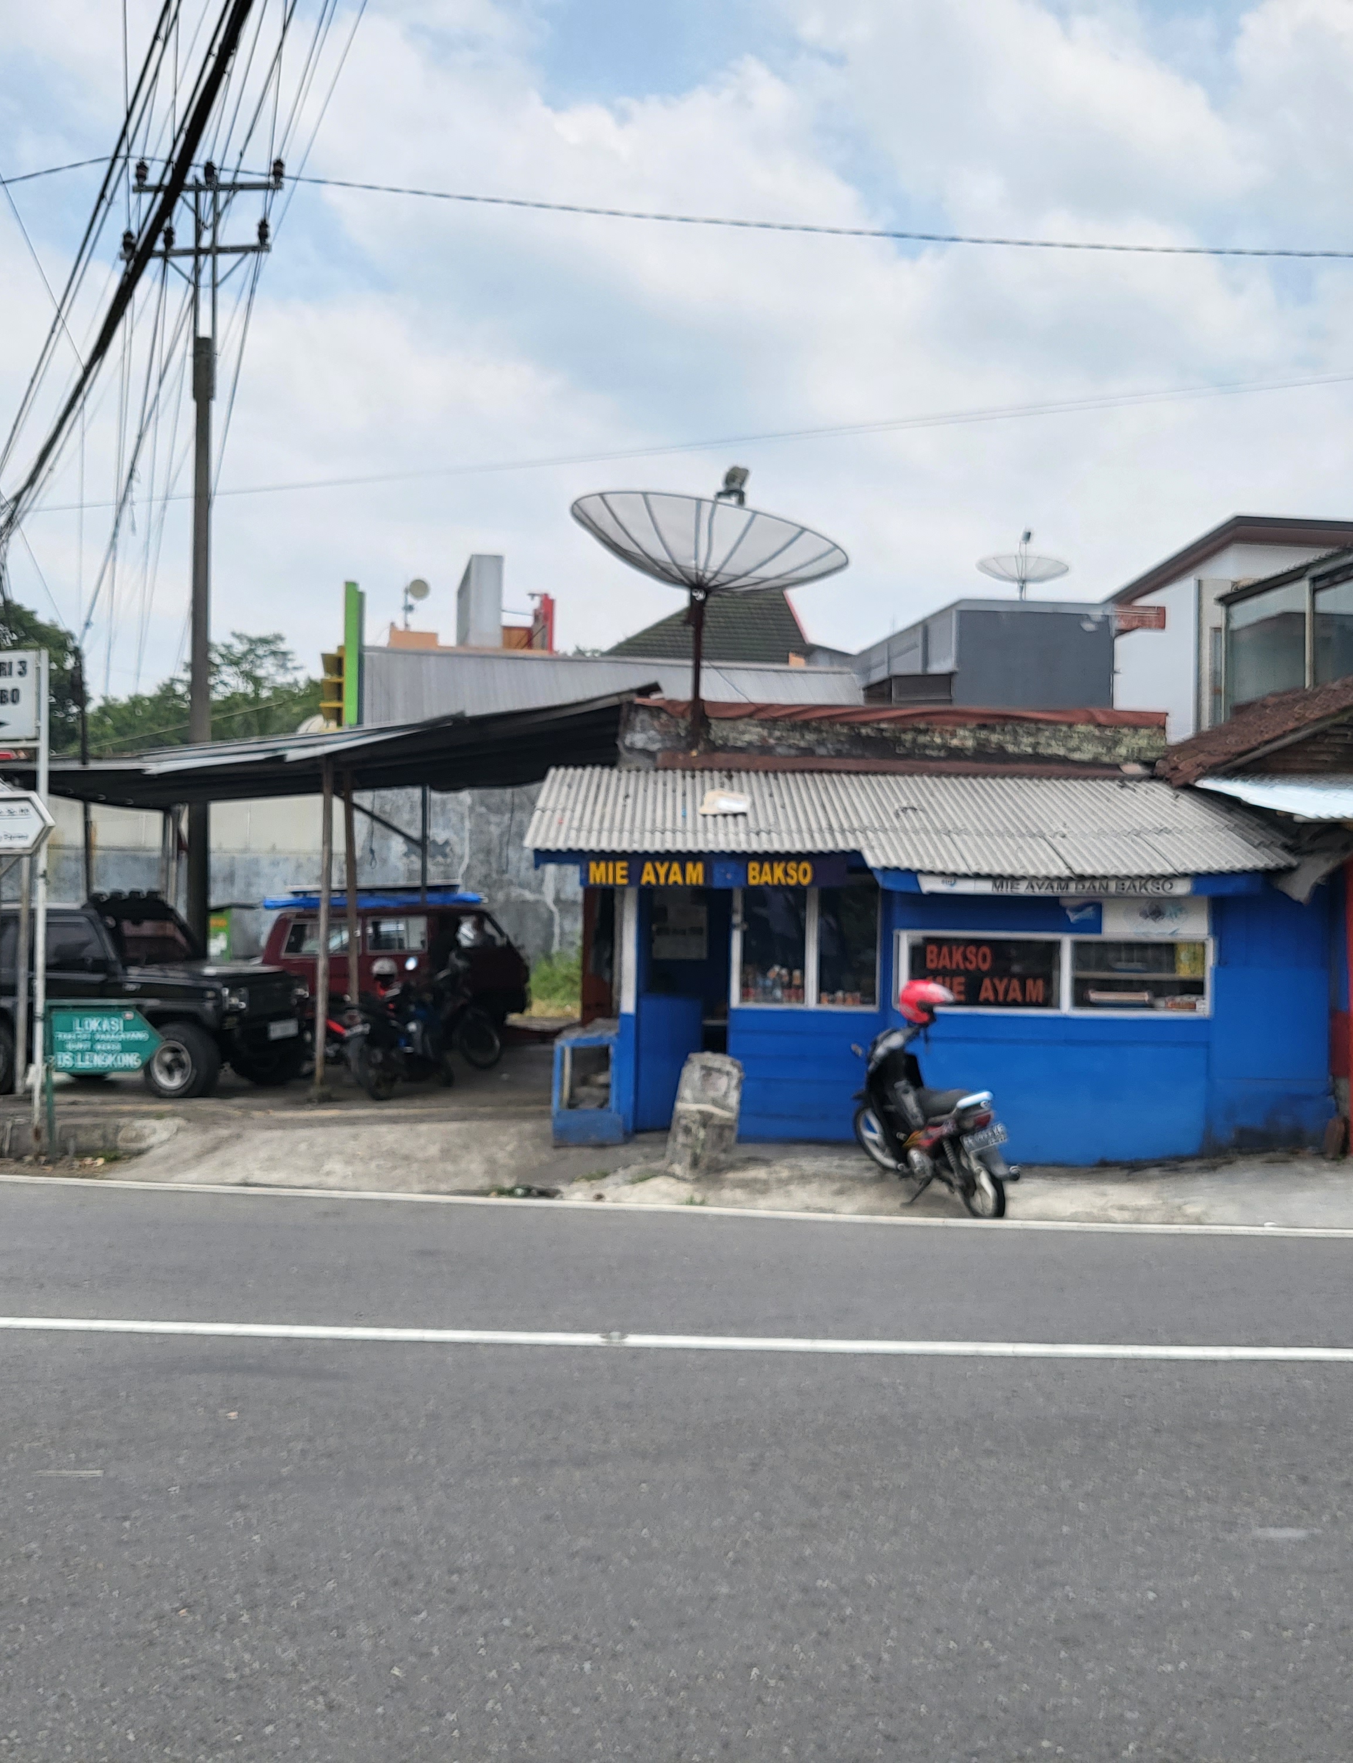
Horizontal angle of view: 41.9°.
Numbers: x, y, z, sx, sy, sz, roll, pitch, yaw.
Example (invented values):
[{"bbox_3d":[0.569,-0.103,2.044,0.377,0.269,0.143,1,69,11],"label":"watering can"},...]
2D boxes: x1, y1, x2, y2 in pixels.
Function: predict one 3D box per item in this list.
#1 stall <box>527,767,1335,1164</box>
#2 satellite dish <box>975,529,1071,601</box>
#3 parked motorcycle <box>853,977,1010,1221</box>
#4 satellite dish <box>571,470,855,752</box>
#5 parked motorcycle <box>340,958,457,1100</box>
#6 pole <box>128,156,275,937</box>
[{"bbox_3d":[1.778,0.506,13.388,5.650,2.950,3.100,0,-1,-3],"label":"stall"},{"bbox_3d":[7.805,-7.077,39.521,2.100,1.650,2.100,0,-2,18],"label":"satellite dish"},{"bbox_3d":[1.633,1.394,11.366,0.700,1.250,1.880,1,-2,-23],"label":"parked motorcycle"},{"bbox_3d":[0.286,-2.199,14.529,2.300,2.300,2.300,0,-2,18],"label":"satellite dish"},{"bbox_3d":[-2.347,1.324,15.765,0.700,1.150,1.900,0,-2,23],"label":"parked motorcycle"},{"bbox_3d":[-5.969,-3.570,22.143,1.850,11.200,0.400,0,-1,6],"label":"pole"}]

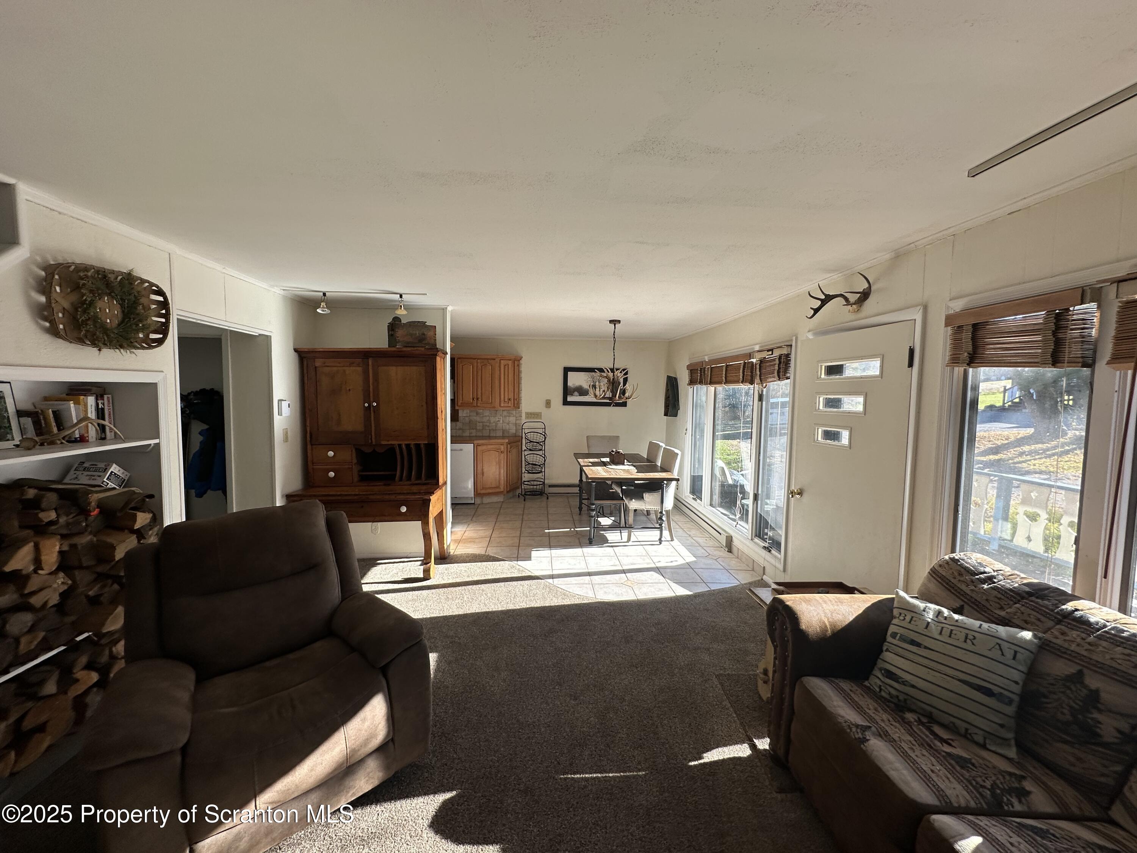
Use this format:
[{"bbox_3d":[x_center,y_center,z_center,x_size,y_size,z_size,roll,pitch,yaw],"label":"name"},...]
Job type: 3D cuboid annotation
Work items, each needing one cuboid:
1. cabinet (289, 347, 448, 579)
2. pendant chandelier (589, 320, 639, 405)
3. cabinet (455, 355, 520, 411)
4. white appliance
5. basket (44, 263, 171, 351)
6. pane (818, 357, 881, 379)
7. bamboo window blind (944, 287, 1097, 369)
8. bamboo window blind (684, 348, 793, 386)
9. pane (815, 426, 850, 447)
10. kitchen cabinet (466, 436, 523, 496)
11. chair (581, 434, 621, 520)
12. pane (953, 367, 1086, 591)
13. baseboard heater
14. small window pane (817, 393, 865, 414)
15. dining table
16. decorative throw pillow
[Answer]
[{"bbox_3d":[-1.730,0.310,4.061,1.182,1.939,0.525,0,4,-4],"label":"cabinet"},{"bbox_3d":[0.512,-0.714,5.170,0.571,0.939,0.571,0,4,-4],"label":"pendant chandelier"},{"bbox_3d":[-1.180,-0.662,6.860,0.960,0.780,0.340,0,4,-4],"label":"cabinet"},{"bbox_3d":[-1.639,0.651,6.724,0.606,0.884,0.606,0,4,-4],"label":"white appliance"},{"bbox_3d":[-2.172,-0.548,2.170,0.136,0.353,0.616,0,4,-4],"label":"basket"},{"bbox_3d":[1.778,-0.365,2.923,0.035,0.107,0.536,0,4,-8],"label":"pane"},{"bbox_3d":[1.809,-0.368,1.897,0.086,0.288,0.596,0,4,-4],"label":"bamboo window blind"},{"bbox_3d":[1.663,-0.580,4.894,0.085,0.280,2.440,0,4,-4],"label":"bamboo window blind"},{"bbox_3d":[1.718,0.063,2.994,0.045,0.129,0.318,0,4,-10],"label":"pane"},{"bbox_3d":[-1.022,0.609,6.814,0.697,0.879,0.626,0,4,-15],"label":"kitchen cabinet"},{"bbox_3d":[0.494,0.648,6.440,0.500,0.980,0.620,0,4,-4],"label":"chair"},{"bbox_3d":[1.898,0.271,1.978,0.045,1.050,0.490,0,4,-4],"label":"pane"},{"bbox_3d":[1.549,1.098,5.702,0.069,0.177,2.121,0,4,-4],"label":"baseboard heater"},{"bbox_3d":[1.768,-0.148,2.992,0.035,0.112,0.424,0,4,-8],"label":"small window pane"},{"bbox_3d":[0.583,0.827,5.484,0.900,0.766,1.790,0,4,-4],"label":"dining table"},{"bbox_3d":[1.435,0.886,1.734,0.140,0.410,0.435,39,-18,-33],"label":"decorative throw pillow"}]

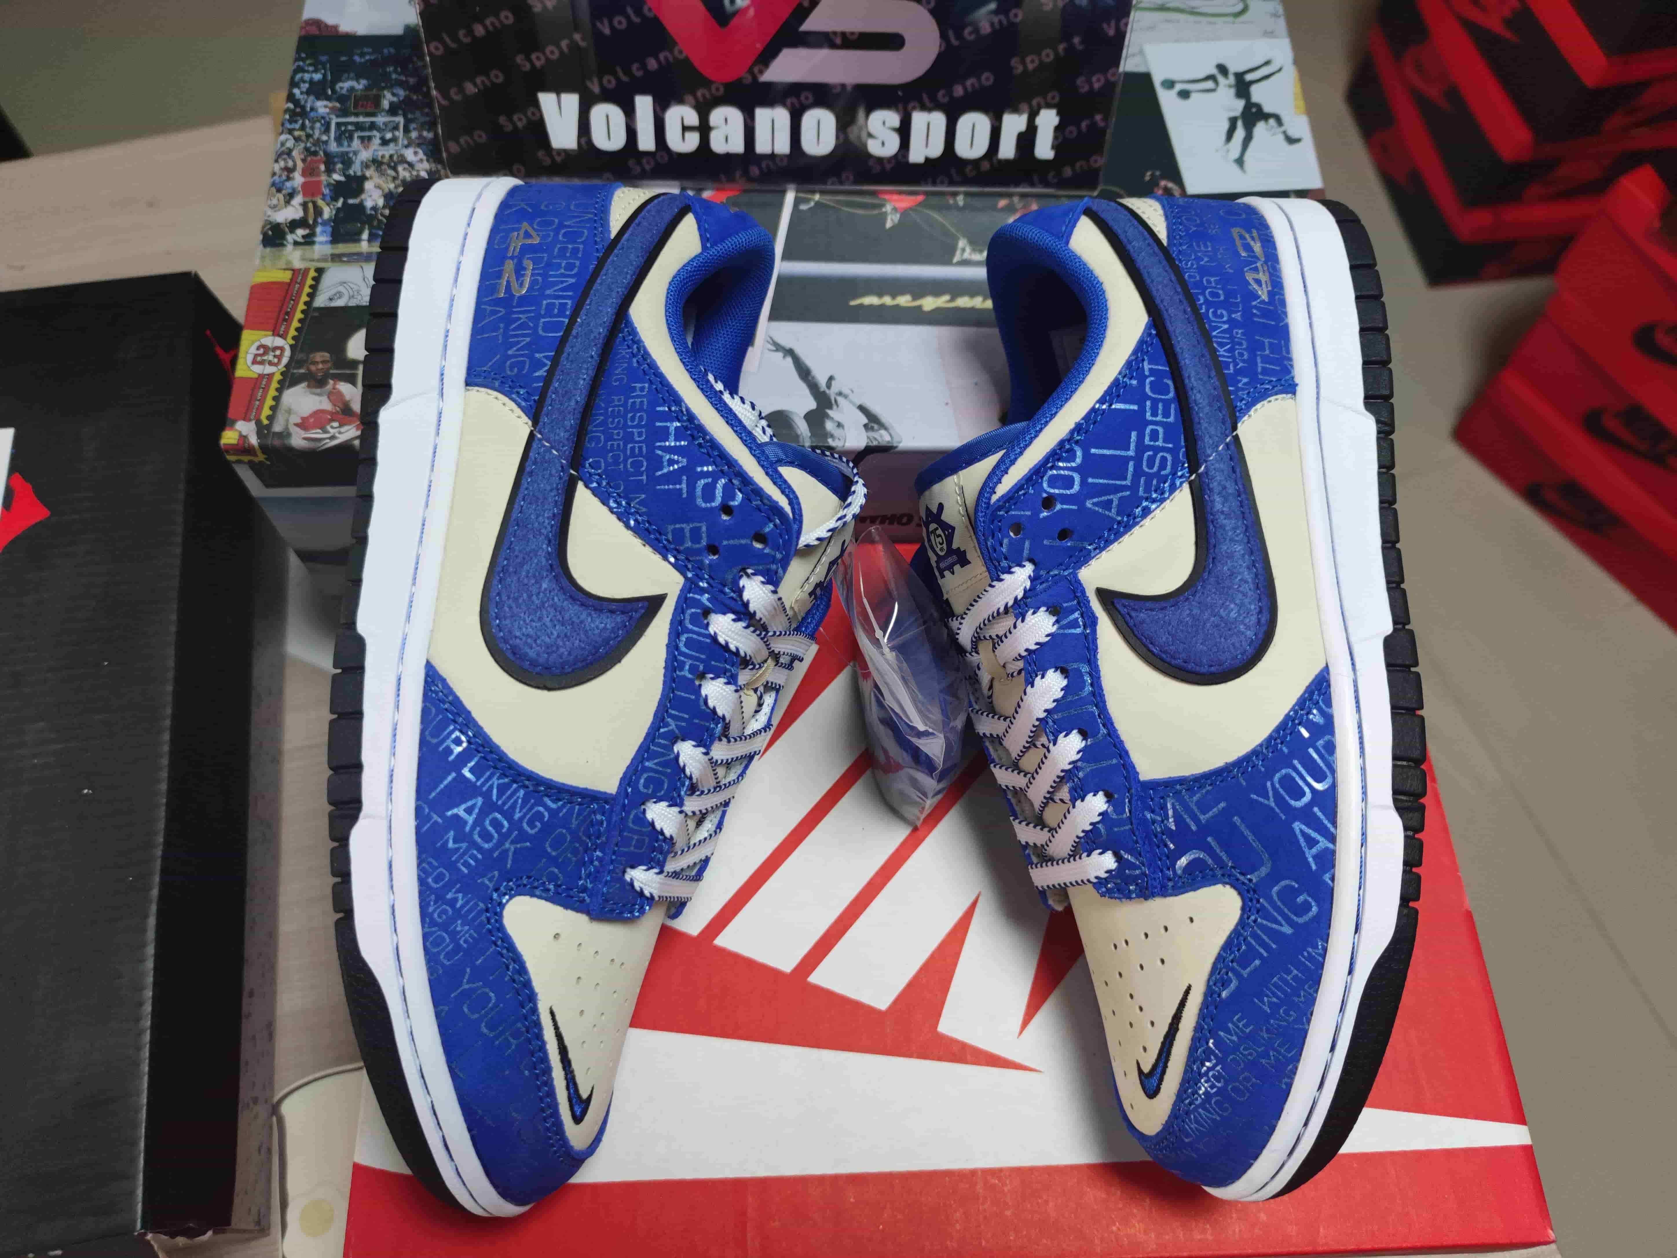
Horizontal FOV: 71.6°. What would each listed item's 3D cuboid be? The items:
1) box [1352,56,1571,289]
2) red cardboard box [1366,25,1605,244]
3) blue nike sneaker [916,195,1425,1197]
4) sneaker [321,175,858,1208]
[{"bbox_3d":[0.880,-0.644,1.569,0.245,0.095,0.339,-7,68,-3],"label":"box"},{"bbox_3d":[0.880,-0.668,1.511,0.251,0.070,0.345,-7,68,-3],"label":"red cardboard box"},{"bbox_3d":[0.070,0.008,0.327,0.132,0.108,0.295,5,80,-16],"label":"blue nike sneaker"},{"bbox_3d":[-0.051,0.009,0.323,0.132,0.108,0.295,-4,80,13],"label":"sneaker"}]

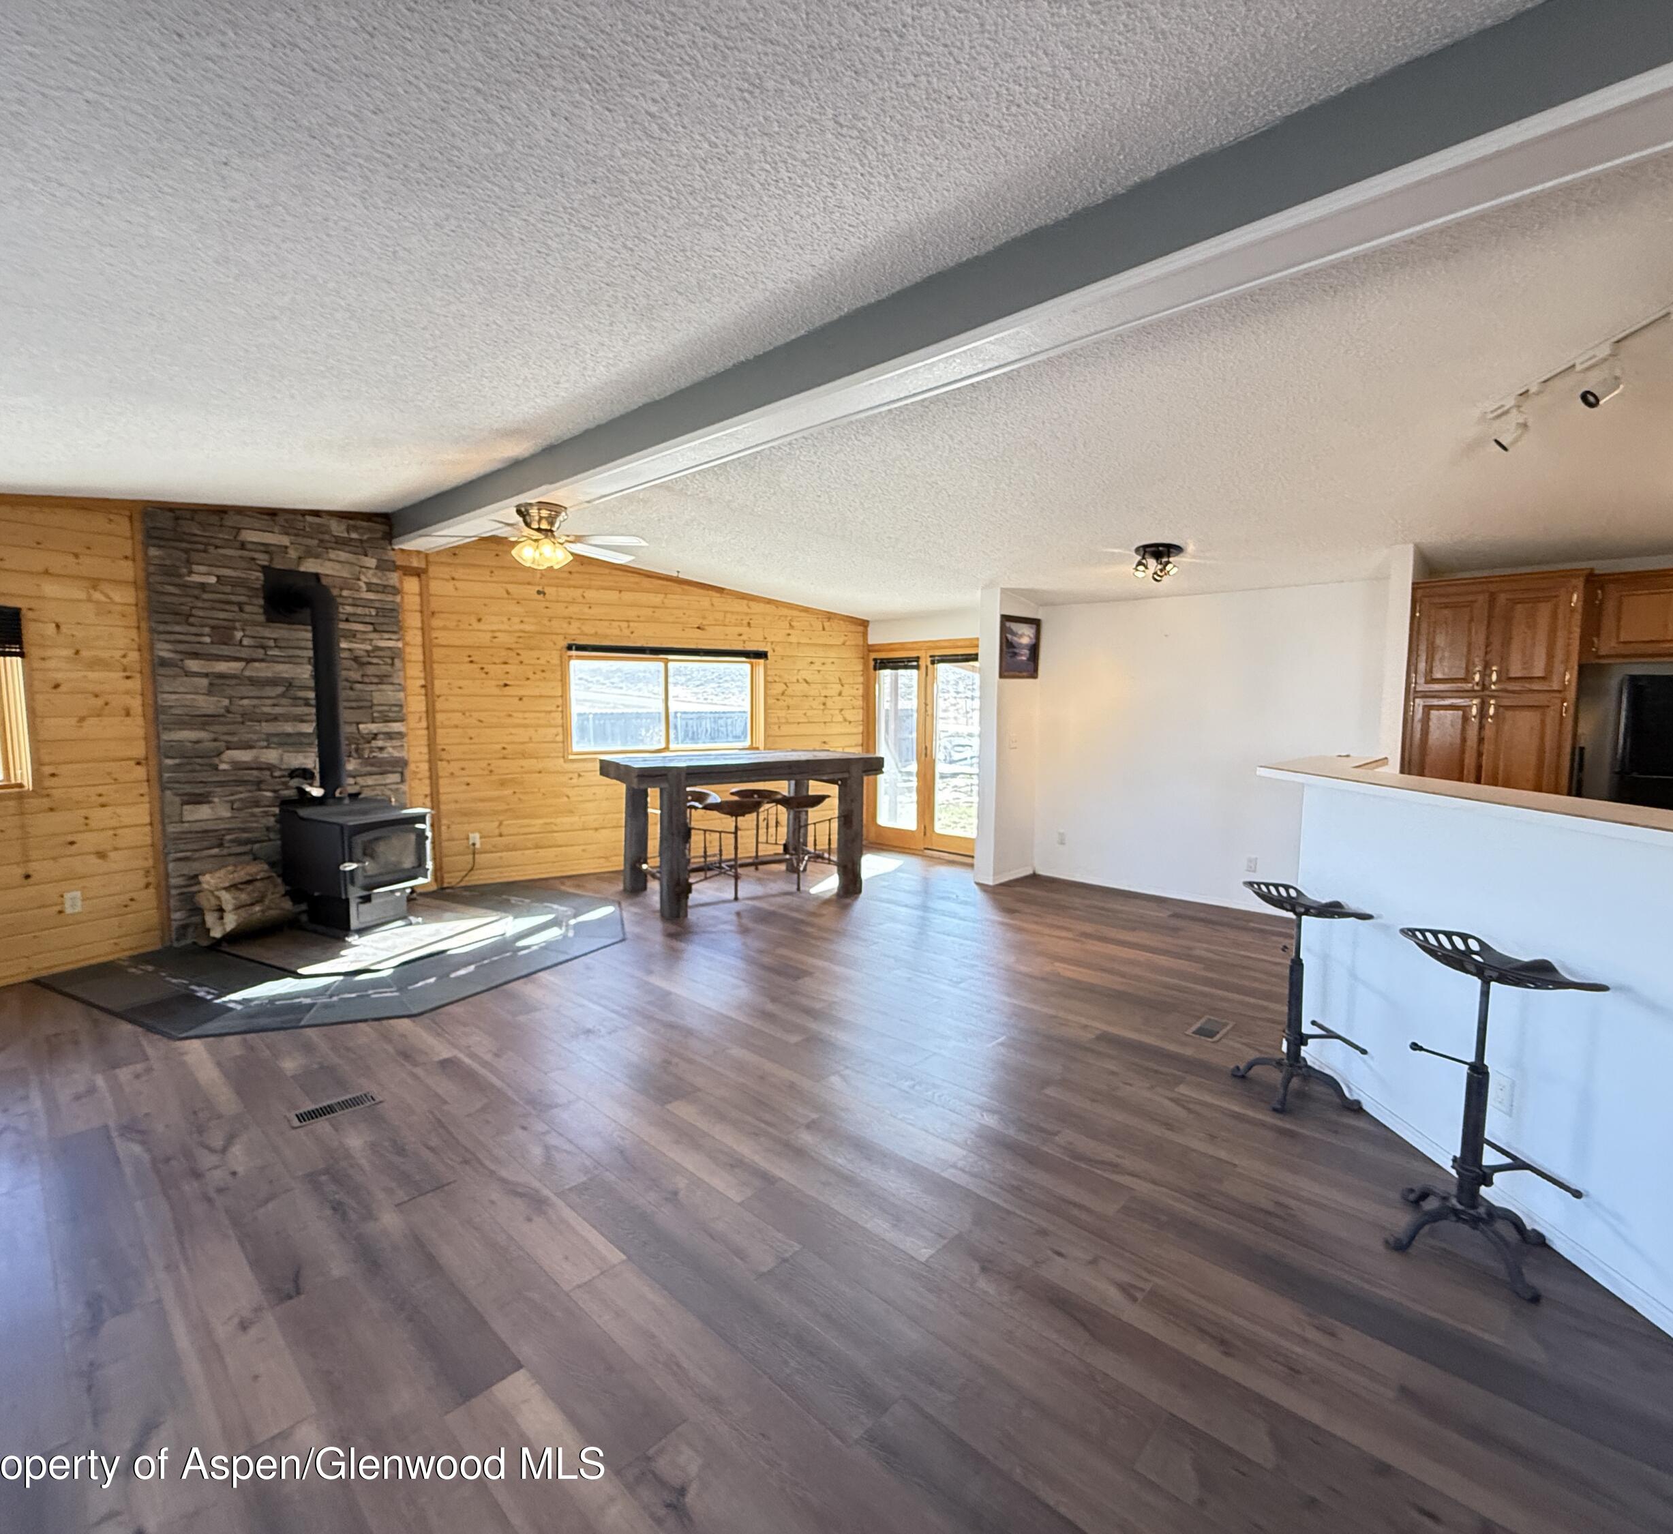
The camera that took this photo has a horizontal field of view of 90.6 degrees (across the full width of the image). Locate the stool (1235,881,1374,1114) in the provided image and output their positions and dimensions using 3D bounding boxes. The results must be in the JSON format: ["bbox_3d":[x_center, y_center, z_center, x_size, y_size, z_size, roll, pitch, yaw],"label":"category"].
[{"bbox_3d":[1.781,0.854,3.178,0.410,0.810,0.420,1,5,7],"label":"stool"}]

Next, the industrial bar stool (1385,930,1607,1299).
[{"bbox_3d":[1.773,0.918,2.296,0.430,0.860,0.430,1,5,7],"label":"industrial bar stool"}]

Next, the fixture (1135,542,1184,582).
[{"bbox_3d":[2.069,-1.293,5.309,0.300,0.180,0.310,5,7,44],"label":"fixture"}]

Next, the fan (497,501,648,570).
[{"bbox_3d":[-1.763,-1.378,4.965,1.280,0.385,1.280,5,7,44],"label":"fan"}]

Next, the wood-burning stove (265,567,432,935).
[{"bbox_3d":[-3.276,-0.146,5.435,1.050,2.370,0.600,3,5,28],"label":"wood-burning stove"}]

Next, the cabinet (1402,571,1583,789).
[{"bbox_3d":[3.762,0.056,4.776,0.730,2.195,0.620,5,7,44],"label":"cabinet"}]

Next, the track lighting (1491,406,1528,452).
[{"bbox_3d":[2.583,-1.304,3.169,0.090,0.185,0.140,-4,6,-37],"label":"track lighting"}]

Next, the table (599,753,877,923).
[{"bbox_3d":[-0.746,0.463,6.533,1.963,1.067,1.077,-3,6,-29],"label":"table"}]

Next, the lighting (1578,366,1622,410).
[{"bbox_3d":[2.442,-1.219,2.648,0.116,0.154,0.070,1,5,11],"label":"lighting"}]

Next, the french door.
[{"bbox_3d":[0.889,-0.165,8.080,1.580,2.075,0.120,5,7,44],"label":"french door"}]

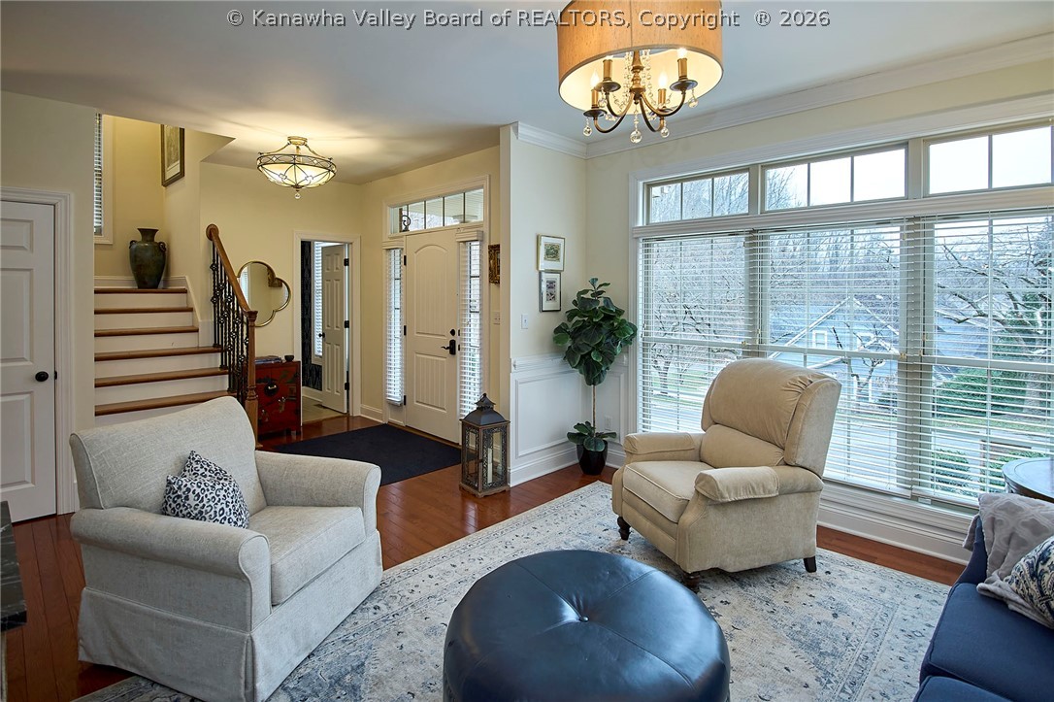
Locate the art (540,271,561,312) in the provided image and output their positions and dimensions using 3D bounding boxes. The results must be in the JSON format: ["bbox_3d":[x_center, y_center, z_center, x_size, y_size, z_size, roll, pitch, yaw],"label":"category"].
[{"bbox_3d":[0.198,-0.477,3.977,0.225,0.310,0.025,-4,6,-44],"label":"art"}]

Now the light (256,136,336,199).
[{"bbox_3d":[-1.885,-1.502,4.090,0.595,0.491,0.595,0,4,0],"label":"light"}]

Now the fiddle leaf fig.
[{"bbox_3d":[0.540,0.124,4.040,0.670,1.423,0.580,0,4,0],"label":"fiddle leaf fig"}]

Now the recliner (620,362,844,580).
[{"bbox_3d":[1.090,0.585,2.800,0.920,1.060,0.780,-1,4,-17],"label":"recliner"}]

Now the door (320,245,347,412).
[{"bbox_3d":[-2.390,-0.296,6.150,0.610,2.020,0.040,4,6,44],"label":"door"}]

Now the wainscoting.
[{"bbox_3d":[0.364,0.517,3.912,0.443,0.965,0.946,4,5,43],"label":"wainscoting"}]

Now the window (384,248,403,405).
[{"bbox_3d":[-1.437,-0.266,5.350,0.070,1.680,0.350,-4,6,-45],"label":"window"}]

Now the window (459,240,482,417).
[{"bbox_3d":[-0.514,-0.164,4.480,0.060,1.650,0.330,-4,6,-45],"label":"window"}]

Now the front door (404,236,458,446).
[{"bbox_3d":[-0.963,-0.172,4.970,0.045,2.030,0.910,-4,6,-45],"label":"front door"}]

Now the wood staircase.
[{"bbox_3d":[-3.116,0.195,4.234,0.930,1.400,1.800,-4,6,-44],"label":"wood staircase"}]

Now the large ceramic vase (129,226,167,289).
[{"bbox_3d":[-3.962,-0.964,5.200,0.320,0.639,0.310,-3,5,-37],"label":"large ceramic vase"}]

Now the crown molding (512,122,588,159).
[{"bbox_3d":[0.228,-1.682,4.038,0.075,0.101,0.936,4,5,43],"label":"crown molding"}]

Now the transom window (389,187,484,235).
[{"bbox_3d":[-0.949,-1.361,4.958,1.539,0.306,0.090,4,5,43],"label":"transom window"}]

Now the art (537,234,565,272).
[{"bbox_3d":[0.200,-0.783,4.031,0.035,0.277,0.309,4,5,43],"label":"art"}]

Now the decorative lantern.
[{"bbox_3d":[-0.308,0.663,3.664,0.250,0.700,0.250,-3,5,-41],"label":"decorative lantern"}]

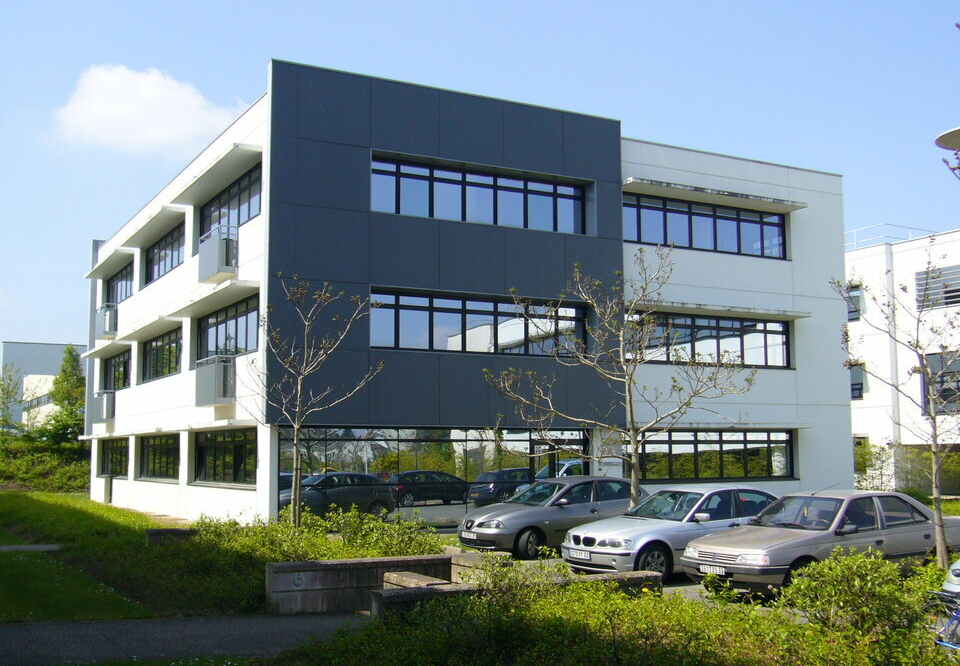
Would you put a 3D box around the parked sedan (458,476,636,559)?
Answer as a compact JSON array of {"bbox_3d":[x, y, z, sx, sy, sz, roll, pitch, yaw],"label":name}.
[{"bbox_3d":[1.628,3.626,20.847,4.280,1.441,1.730,3,-7,-31],"label":"parked sedan"}]

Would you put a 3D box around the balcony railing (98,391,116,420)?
[{"bbox_3d":[-15.017,2.973,42.080,0.500,1.180,1.950,3,-7,-29],"label":"balcony railing"}]

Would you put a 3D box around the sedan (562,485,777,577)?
[{"bbox_3d":[3.453,3.214,17.191,4.471,1.415,1.770,3,-7,-30],"label":"sedan"}]

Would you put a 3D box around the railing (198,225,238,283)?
[{"bbox_3d":[-7.077,-2.075,28.544,0.500,1.250,1.950,3,-7,-29],"label":"railing"}]

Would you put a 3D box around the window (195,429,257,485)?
[{"bbox_3d":[-6.517,3.203,27.191,0.200,1.420,6.000,3,-7,-29],"label":"window"}]

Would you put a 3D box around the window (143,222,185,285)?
[{"bbox_3d":[-10.113,-2.527,34.176,0.200,1.380,6.000,3,-7,-29],"label":"window"}]

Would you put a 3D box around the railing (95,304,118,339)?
[{"bbox_3d":[-15.046,-0.413,42.459,0.500,1.250,1.950,3,-7,-29],"label":"railing"}]

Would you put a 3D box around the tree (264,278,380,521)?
[{"bbox_3d":[-3.225,1.588,21.097,2.700,5.400,2.600,0,-6,0],"label":"tree"}]

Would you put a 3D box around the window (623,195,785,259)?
[{"bbox_3d":[7.040,-3.287,32.676,6.700,1.530,0.200,3,-7,-29],"label":"window"}]

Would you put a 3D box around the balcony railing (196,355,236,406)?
[{"bbox_3d":[-6.652,1.256,26.584,0.500,1.170,1.860,3,-7,-29],"label":"balcony railing"}]

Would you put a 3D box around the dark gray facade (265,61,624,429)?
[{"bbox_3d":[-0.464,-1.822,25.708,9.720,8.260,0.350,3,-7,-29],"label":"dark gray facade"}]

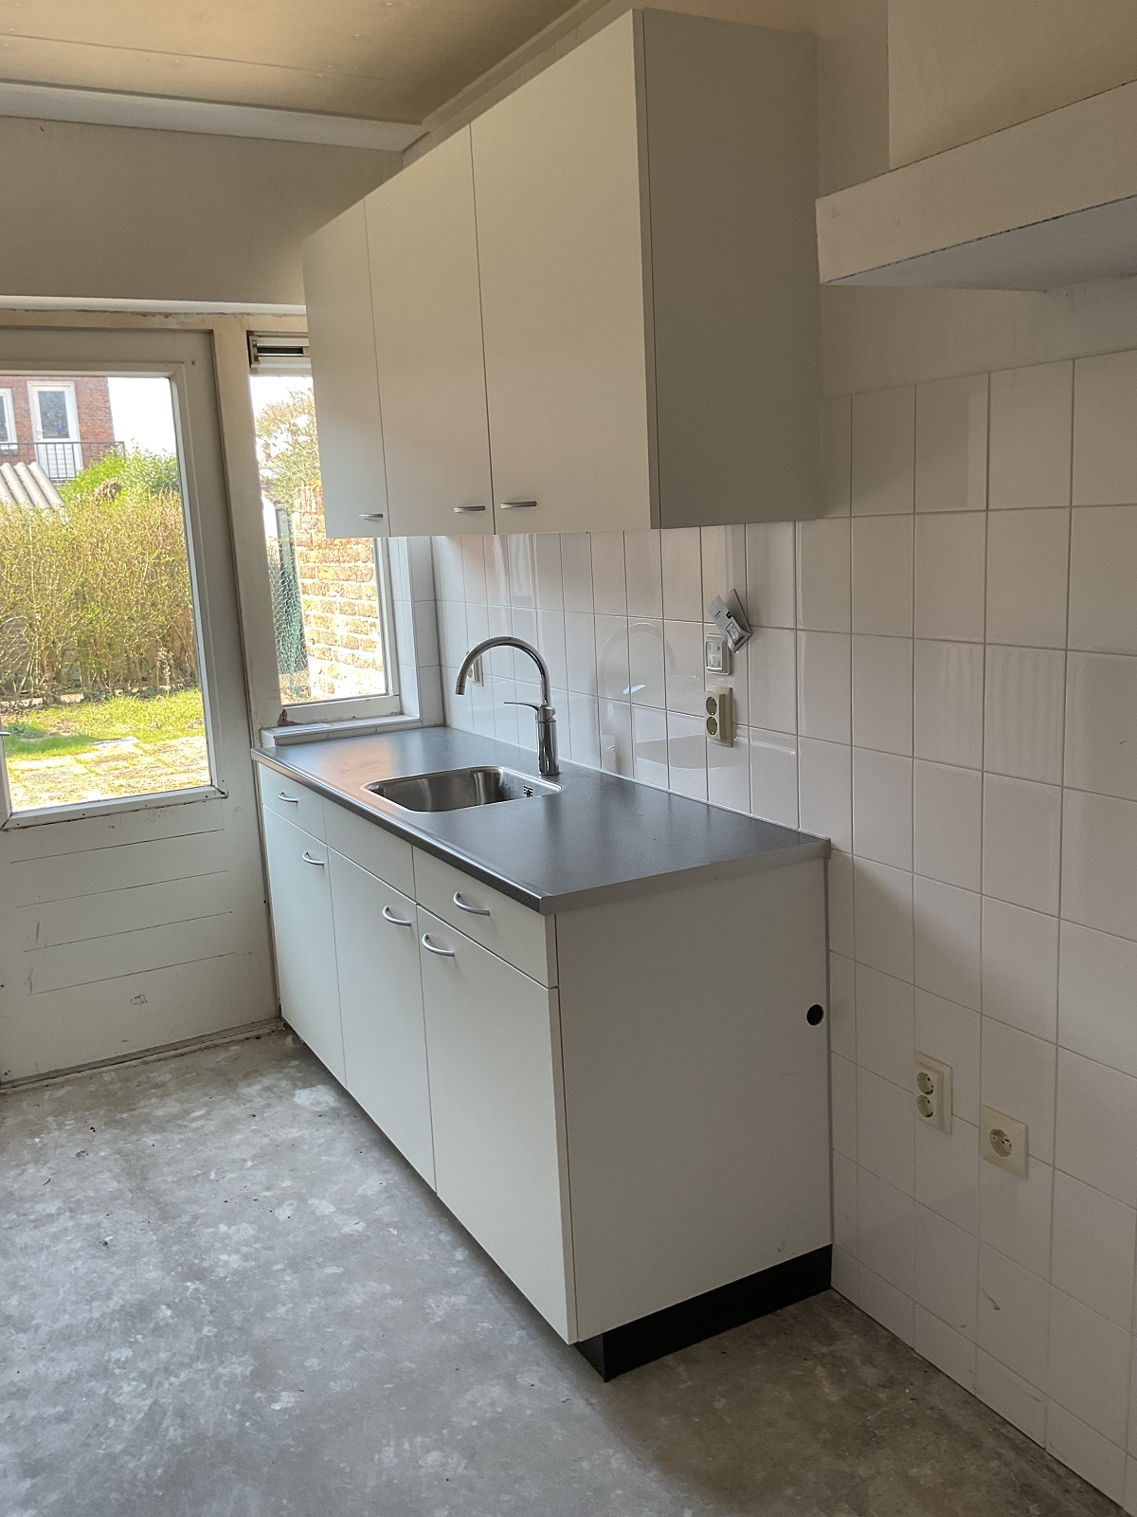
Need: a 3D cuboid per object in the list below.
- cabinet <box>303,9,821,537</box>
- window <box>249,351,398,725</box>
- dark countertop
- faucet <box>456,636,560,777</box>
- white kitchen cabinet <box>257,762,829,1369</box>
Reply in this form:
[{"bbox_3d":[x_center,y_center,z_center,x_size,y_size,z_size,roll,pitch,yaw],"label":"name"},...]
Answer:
[{"bbox_3d":[-0.134,-0.904,2.833,0.358,0.786,1.715,-8,12,-27],"label":"cabinet"},{"bbox_3d":[-0.729,-0.664,3.804,0.380,1.102,0.069,-8,12,-27],"label":"window"},{"bbox_3d":[-0.210,0.076,2.992,0.593,0.032,1.812,-8,12,-27],"label":"dark countertop"},{"bbox_3d":[-0.146,-0.119,3.012,0.254,0.340,0.057,-8,12,-27],"label":"faucet"},{"bbox_3d":[-0.185,0.525,3.069,0.590,0.882,1.791,-8,12,-27],"label":"white kitchen cabinet"}]

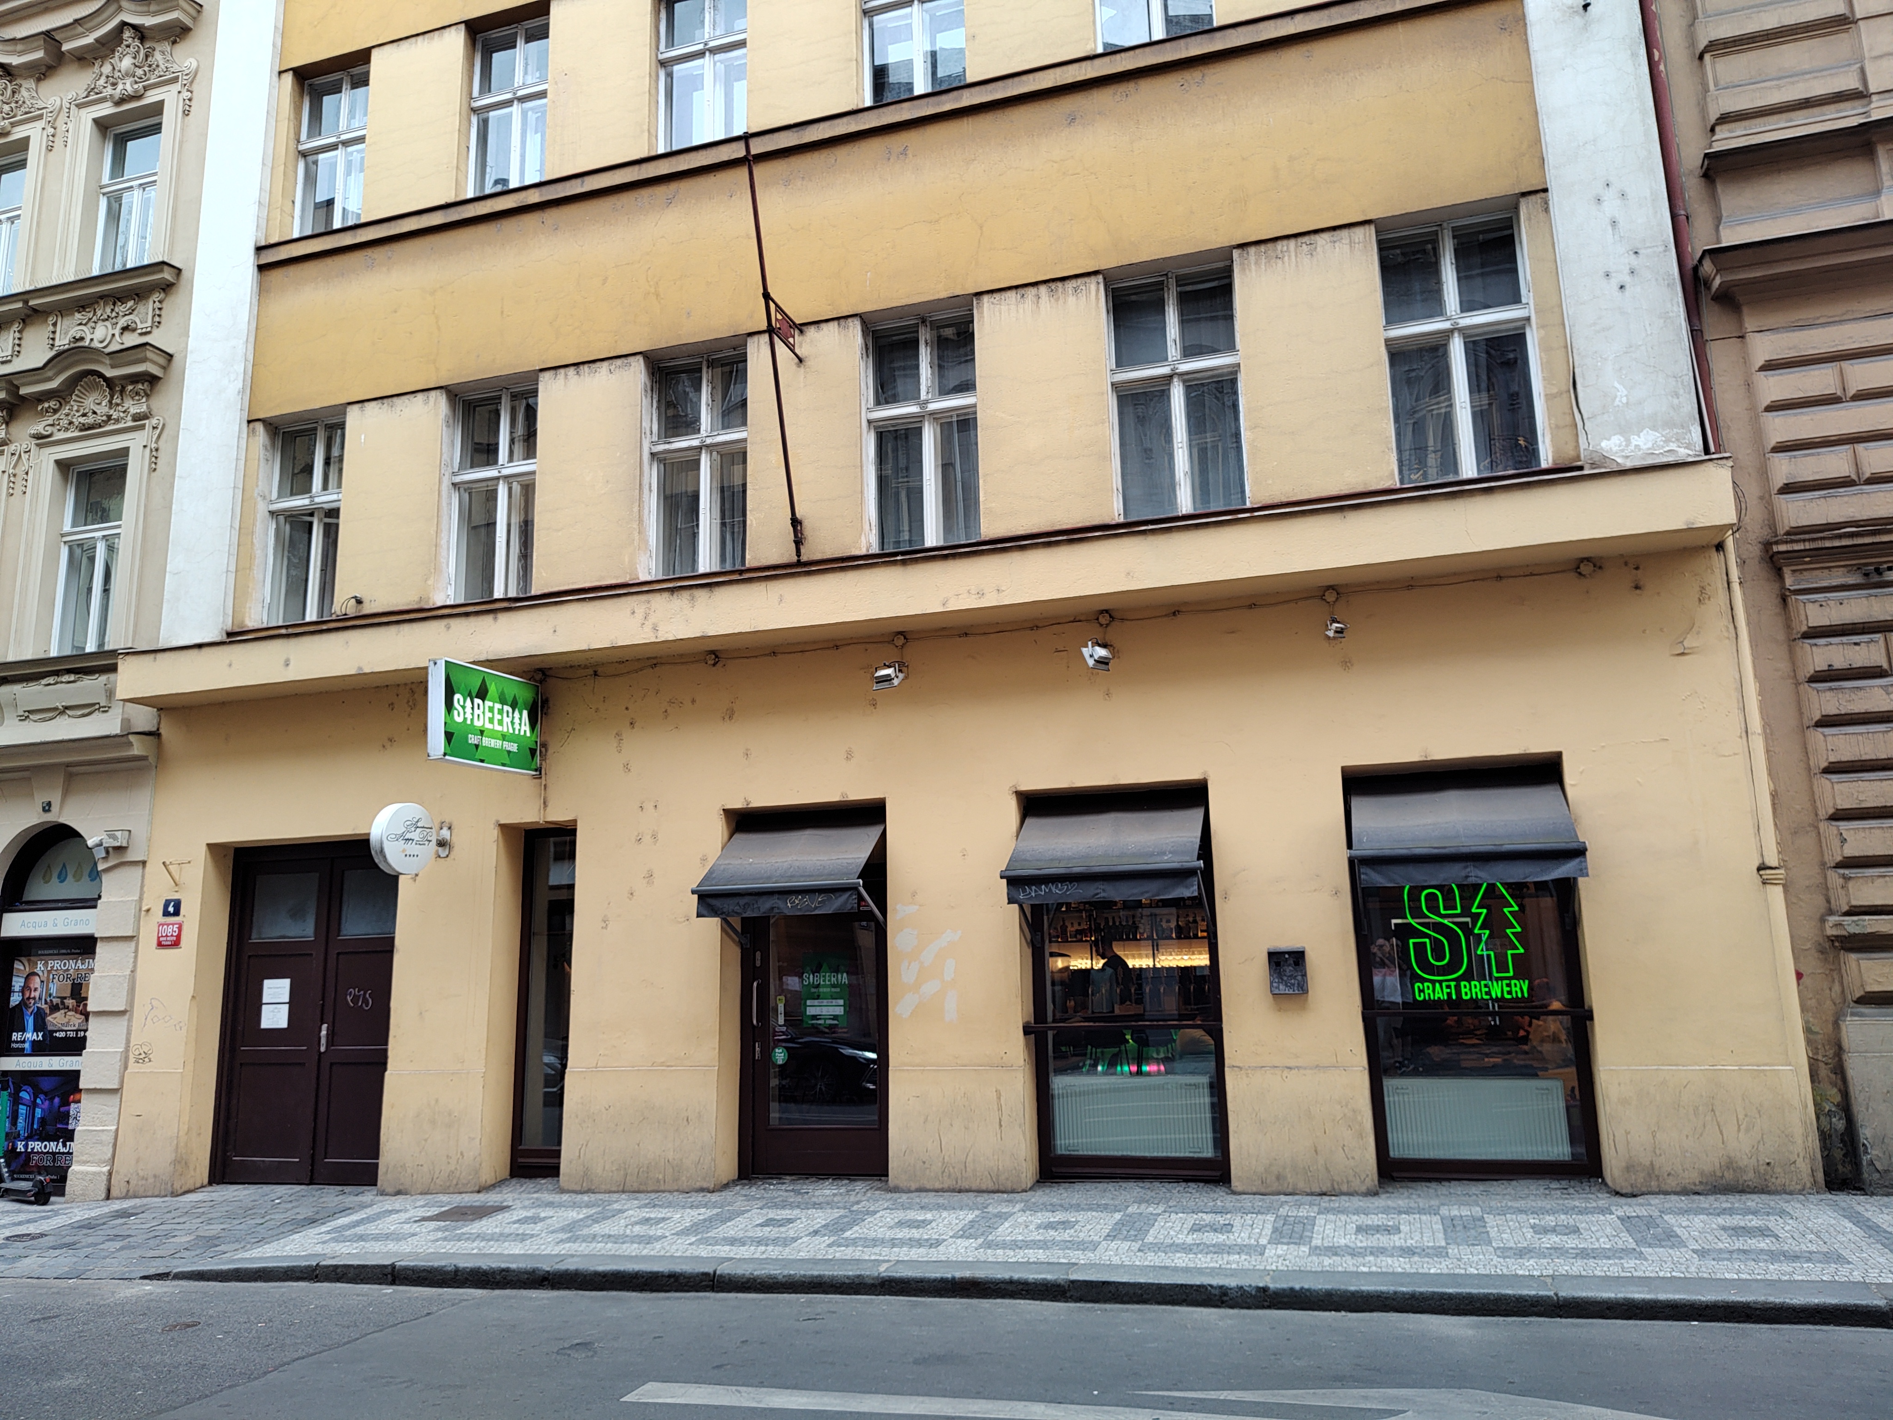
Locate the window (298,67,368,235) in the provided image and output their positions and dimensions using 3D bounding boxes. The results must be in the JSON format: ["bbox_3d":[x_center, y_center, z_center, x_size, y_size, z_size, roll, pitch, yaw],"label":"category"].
[{"bbox_3d":[-5.973,-5.470,12.479,0.950,1.880,0.140,-5,-11,16],"label":"window"}]

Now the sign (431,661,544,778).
[{"bbox_3d":[-3.542,0.075,9.708,0.140,0.735,1.130,-5,-11,16],"label":"sign"}]

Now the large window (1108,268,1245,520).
[{"bbox_3d":[1.767,-2.401,9.575,0.960,1.990,0.140,-5,-11,16],"label":"large window"}]

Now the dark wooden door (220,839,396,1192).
[{"bbox_3d":[-5.411,2.574,10.857,2.061,2.899,0.120,-5,-11,16],"label":"dark wooden door"}]

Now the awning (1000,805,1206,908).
[{"bbox_3d":[1.122,0.994,8.707,1.360,0.670,0.820,-5,-11,16],"label":"awning"}]

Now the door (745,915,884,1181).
[{"bbox_3d":[-0.948,2.452,9.538,1.313,2.050,0.110,-5,-11,16],"label":"door"}]

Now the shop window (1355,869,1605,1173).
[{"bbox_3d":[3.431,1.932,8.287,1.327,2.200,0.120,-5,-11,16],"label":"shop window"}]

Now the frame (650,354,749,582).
[{"bbox_3d":[-1.988,-2.011,10.550,0.980,1.990,0.140,-5,-11,16],"label":"frame"}]

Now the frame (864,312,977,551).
[{"bbox_3d":[-0.154,-2.241,10.136,0.960,1.990,0.140,-5,-11,16],"label":"frame"}]

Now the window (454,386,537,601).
[{"bbox_3d":[-3.960,-1.925,11.248,0.960,1.990,0.140,-5,-11,16],"label":"window"}]

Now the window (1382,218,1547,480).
[{"bbox_3d":[3.670,-2.559,9.018,0.960,1.990,0.140,-5,-11,16],"label":"window"}]

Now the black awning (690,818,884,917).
[{"bbox_3d":[-1.110,1.170,9.319,1.321,0.707,0.814,-5,-11,16],"label":"black awning"}]

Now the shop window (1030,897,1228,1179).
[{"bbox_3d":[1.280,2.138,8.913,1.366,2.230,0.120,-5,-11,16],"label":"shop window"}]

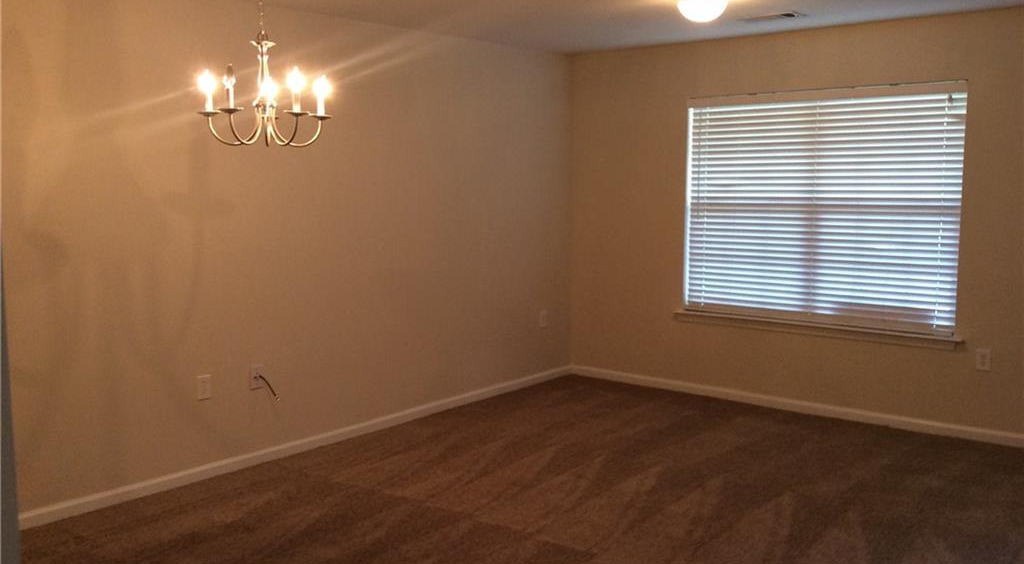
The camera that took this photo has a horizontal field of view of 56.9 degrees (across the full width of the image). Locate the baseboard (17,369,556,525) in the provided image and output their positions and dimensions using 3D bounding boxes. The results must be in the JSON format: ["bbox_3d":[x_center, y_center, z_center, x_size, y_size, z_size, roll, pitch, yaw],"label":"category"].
[{"bbox_3d":[-0.847,0.870,5.709,0.016,0.068,4.103,5,9,39],"label":"baseboard"}]

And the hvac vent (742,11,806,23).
[{"bbox_3d":[1.481,-1.511,5.403,0.355,0.015,0.195,5,9,39],"label":"hvac vent"}]

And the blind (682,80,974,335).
[{"bbox_3d":[1.897,-0.473,5.976,1.768,1.449,0.060,5,9,39],"label":"blind"}]

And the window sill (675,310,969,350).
[{"bbox_3d":[1.885,0.296,6.044,1.892,0.080,0.080,5,9,39],"label":"window sill"}]

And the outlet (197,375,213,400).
[{"bbox_3d":[-1.562,0.539,4.808,0.009,0.118,0.074,5,9,39],"label":"outlet"}]

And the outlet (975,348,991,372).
[{"bbox_3d":[2.688,0.447,5.388,0.074,0.118,0.009,5,9,39],"label":"outlet"}]

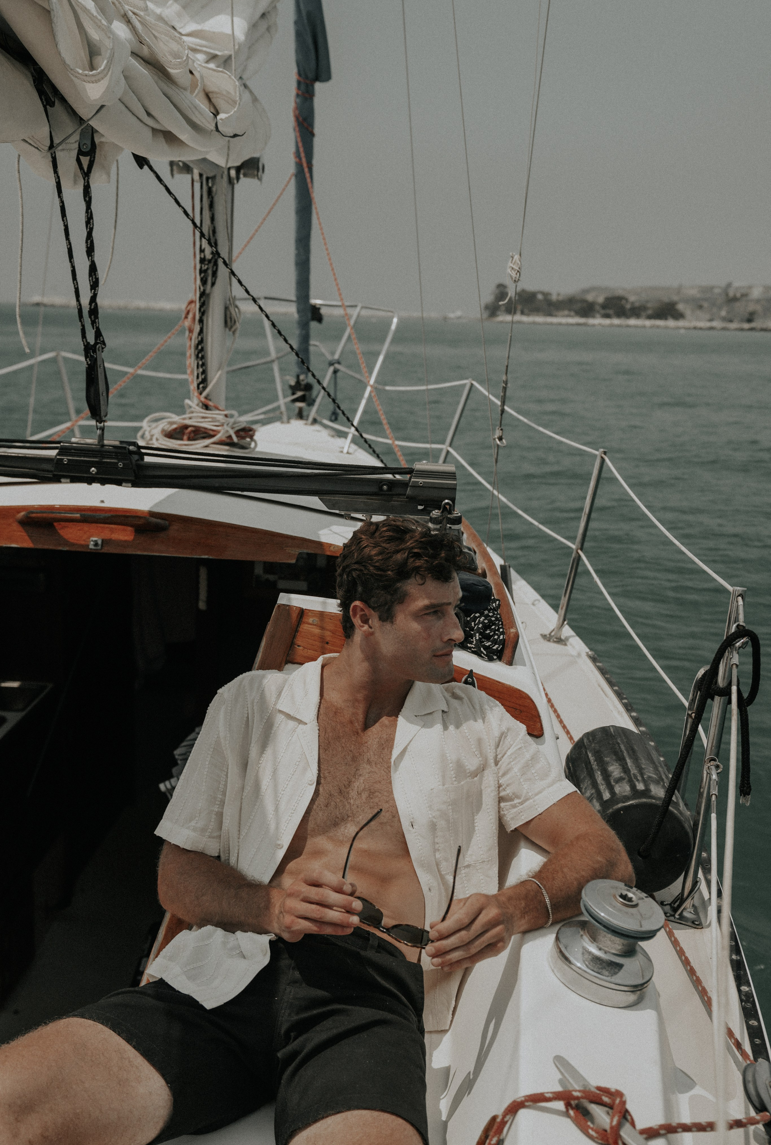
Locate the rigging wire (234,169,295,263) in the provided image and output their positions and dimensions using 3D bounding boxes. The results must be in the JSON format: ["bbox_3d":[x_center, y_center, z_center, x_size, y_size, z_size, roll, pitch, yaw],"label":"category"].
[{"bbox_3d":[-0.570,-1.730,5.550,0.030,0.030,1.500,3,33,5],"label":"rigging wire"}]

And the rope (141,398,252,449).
[{"bbox_3d":[-0.672,-0.527,4.100,0.410,0.130,0.360,2,13,0],"label":"rope"}]

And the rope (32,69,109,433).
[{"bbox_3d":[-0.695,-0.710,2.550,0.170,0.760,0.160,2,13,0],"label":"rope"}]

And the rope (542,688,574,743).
[{"bbox_3d":[0.465,0.382,3.120,0.022,0.022,0.430,1,13,-2],"label":"rope"}]

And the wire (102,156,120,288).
[{"bbox_3d":[-0.690,-0.879,2.900,0.040,0.310,0.035,2,13,0],"label":"wire"}]

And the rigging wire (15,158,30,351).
[{"bbox_3d":[-0.864,-0.755,2.750,0.035,0.470,0.030,2,13,0],"label":"rigging wire"}]

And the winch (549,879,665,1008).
[{"bbox_3d":[0.315,0.511,1.615,0.145,0.120,0.145,15,17,0],"label":"winch"}]

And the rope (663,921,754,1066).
[{"bbox_3d":[0.525,0.680,1.897,0.025,0.025,0.450,1,10,-3],"label":"rope"}]

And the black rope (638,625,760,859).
[{"bbox_3d":[0.588,0.317,2.170,0.220,0.440,0.120,2,13,0],"label":"black rope"}]

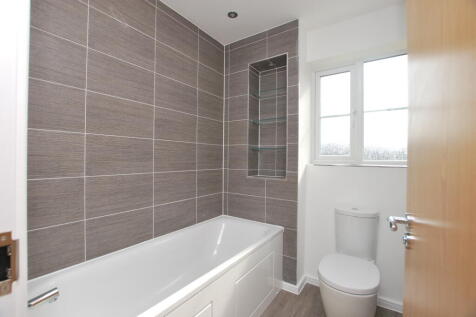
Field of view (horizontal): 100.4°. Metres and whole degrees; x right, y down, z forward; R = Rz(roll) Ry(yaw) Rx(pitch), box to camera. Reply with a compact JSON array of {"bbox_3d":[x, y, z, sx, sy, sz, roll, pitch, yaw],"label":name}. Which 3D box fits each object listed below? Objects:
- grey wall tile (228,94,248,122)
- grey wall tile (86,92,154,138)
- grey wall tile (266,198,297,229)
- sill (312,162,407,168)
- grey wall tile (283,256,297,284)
[{"bbox_3d":[0.009,-0.522,2.084,0.237,0.257,0.012,0,0,31],"label":"grey wall tile"},{"bbox_3d":[-0.763,-0.269,1.338,0.010,0.248,0.424,0,0,37],"label":"grey wall tile"},{"bbox_3d":[0.395,0.501,1.810,0.296,0.248,0.010,0,0,32],"label":"grey wall tile"},{"bbox_3d":[1.030,0.058,1.721,0.808,0.030,0.130,0,0,32],"label":"sill"},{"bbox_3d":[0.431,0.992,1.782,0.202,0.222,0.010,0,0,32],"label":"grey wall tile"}]

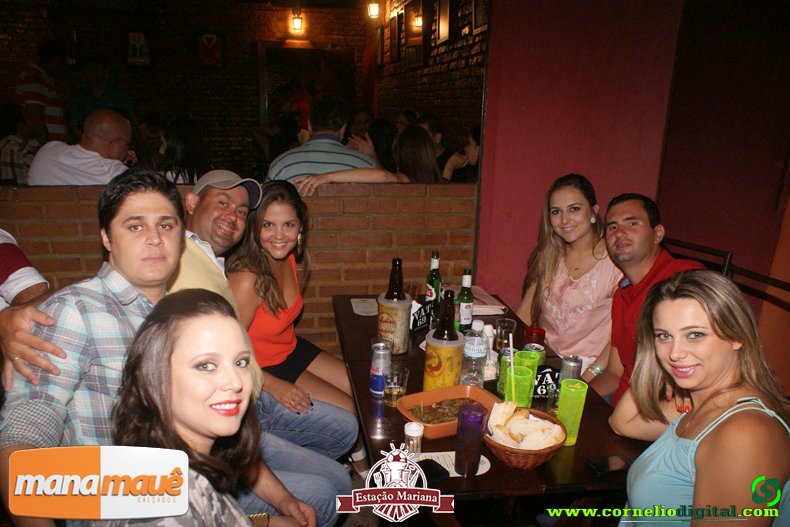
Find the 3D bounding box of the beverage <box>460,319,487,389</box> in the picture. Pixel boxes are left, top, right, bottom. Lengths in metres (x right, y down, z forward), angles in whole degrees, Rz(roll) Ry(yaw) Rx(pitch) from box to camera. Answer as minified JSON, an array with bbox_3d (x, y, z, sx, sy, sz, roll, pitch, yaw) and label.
[{"bbox_3d":[0.228,0.256,1.676,0.064,0.206,0.064,-1,16,-10],"label":"beverage"}]

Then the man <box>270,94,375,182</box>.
[{"bbox_3d":[-0.368,-0.197,3.124,0.540,1.300,0.750,3,14,2],"label":"man"}]

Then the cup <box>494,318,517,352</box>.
[{"bbox_3d":[0.362,0.239,1.965,0.069,0.092,0.069,2,15,0],"label":"cup"}]

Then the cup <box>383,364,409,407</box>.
[{"bbox_3d":[0.002,0.323,1.567,0.068,0.090,0.068,2,14,-1],"label":"cup"}]

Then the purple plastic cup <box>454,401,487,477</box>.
[{"bbox_3d":[0.166,0.387,1.296,0.063,0.153,0.063,2,15,0],"label":"purple plastic cup"}]

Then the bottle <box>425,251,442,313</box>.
[{"bbox_3d":[0.153,0.064,2.329,0.060,0.222,0.060,-1,16,-10],"label":"bottle"}]

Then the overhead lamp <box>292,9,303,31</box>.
[{"bbox_3d":[-1.275,-3.191,7.750,0.130,0.270,0.140,-1,16,-10],"label":"overhead lamp"}]

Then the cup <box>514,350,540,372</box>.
[{"bbox_3d":[0.343,0.318,1.565,0.063,0.153,0.063,2,15,0],"label":"cup"}]

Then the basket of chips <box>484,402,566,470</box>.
[{"bbox_3d":[0.297,0.406,1.360,0.186,0.090,0.186,-1,16,-10],"label":"basket of chips"}]

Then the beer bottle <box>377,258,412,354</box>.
[{"bbox_3d":[0.002,0.134,1.901,0.110,0.295,0.110,2,14,0],"label":"beer bottle"}]

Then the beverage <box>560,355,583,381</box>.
[{"bbox_3d":[0.467,0.315,1.580,0.054,0.135,0.054,2,14,0],"label":"beverage"}]

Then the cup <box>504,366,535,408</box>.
[{"bbox_3d":[0.306,0.340,1.480,0.063,0.153,0.063,2,15,0],"label":"cup"}]

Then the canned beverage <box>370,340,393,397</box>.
[{"bbox_3d":[-0.036,0.289,1.607,0.054,0.135,0.054,2,14,0],"label":"canned beverage"}]

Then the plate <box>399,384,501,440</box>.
[{"bbox_3d":[0.141,0.381,1.507,0.250,0.050,0.157,-5,17,-24],"label":"plate"}]

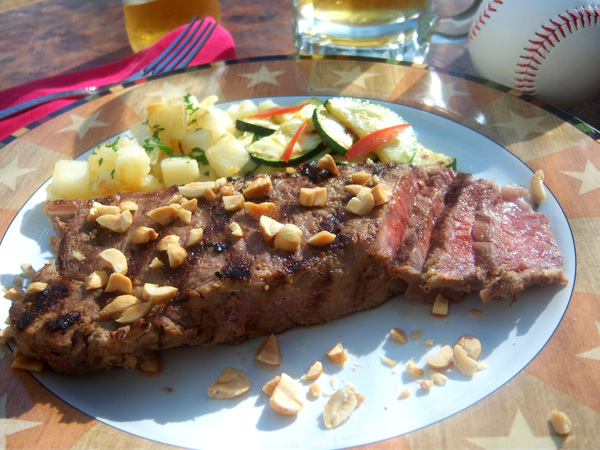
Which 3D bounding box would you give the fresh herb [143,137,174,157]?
[{"bbox_3d":[-0.058,-0.032,0.256,0.014,0.007,0.008,-3,36,0],"label":"fresh herb"}]

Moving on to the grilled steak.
[{"bbox_3d":[0.003,0.007,0.211,0.186,0.029,0.061,-6,36,-5],"label":"grilled steak"}]

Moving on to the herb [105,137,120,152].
[{"bbox_3d":[-0.078,-0.033,0.259,0.007,0.006,0.006,-3,36,0],"label":"herb"}]

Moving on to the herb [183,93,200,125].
[{"bbox_3d":[-0.046,-0.050,0.267,0.008,0.011,0.009,-3,36,0],"label":"herb"}]

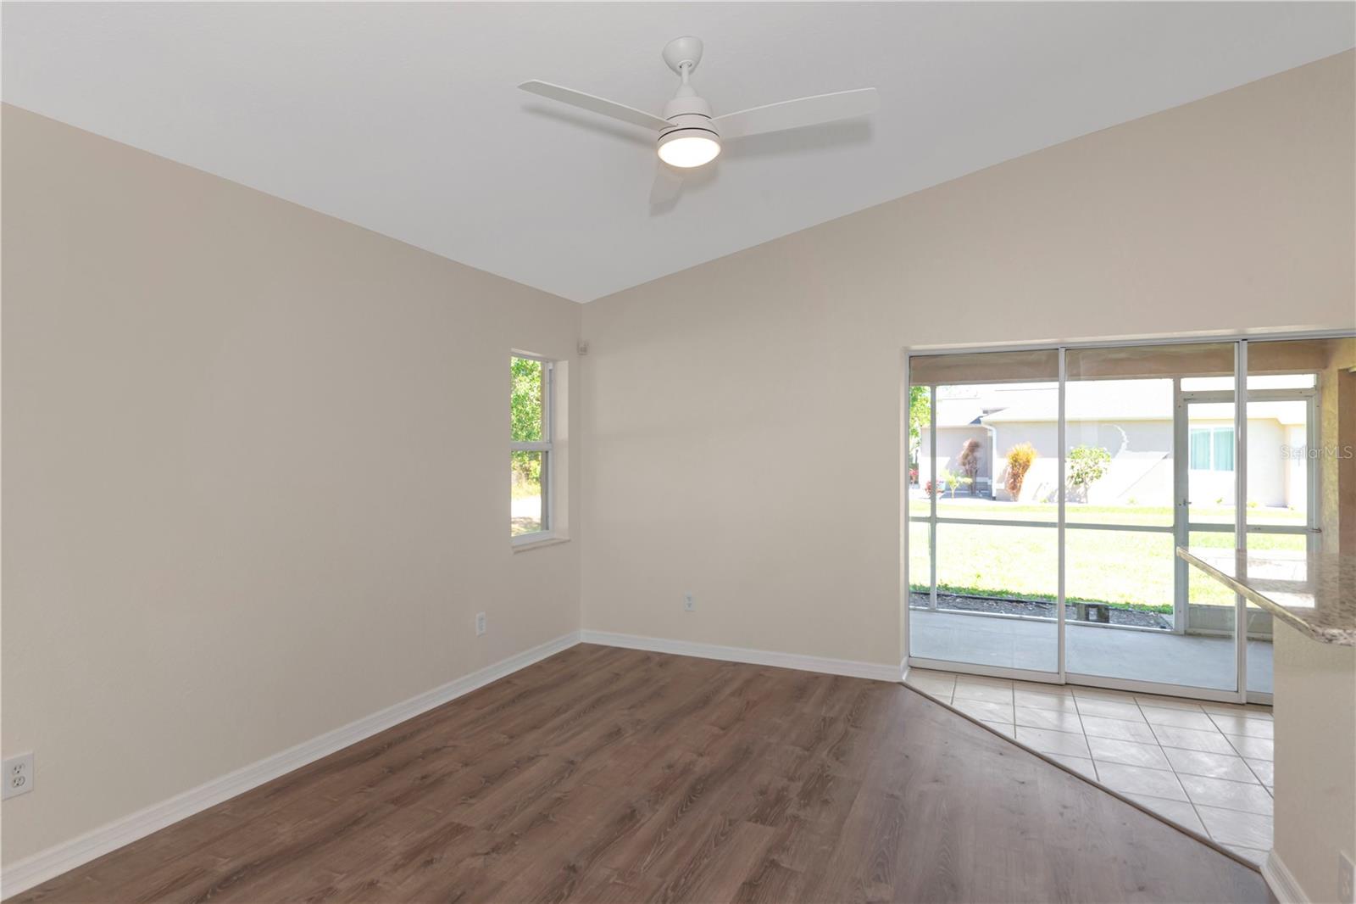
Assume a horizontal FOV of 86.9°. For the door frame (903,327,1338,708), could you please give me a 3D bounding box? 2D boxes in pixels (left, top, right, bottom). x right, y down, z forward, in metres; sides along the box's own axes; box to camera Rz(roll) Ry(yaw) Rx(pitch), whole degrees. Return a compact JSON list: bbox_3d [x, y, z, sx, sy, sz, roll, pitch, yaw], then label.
[{"bbox_3d":[2.575,0.364,4.119,2.420,2.029,0.120,0,0,24],"label":"door frame"}]

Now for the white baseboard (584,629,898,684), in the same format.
[{"bbox_3d":[0.318,1.353,4.806,2.259,0.092,0.015,0,0,24],"label":"white baseboard"}]

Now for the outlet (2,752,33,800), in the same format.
[{"bbox_3d":[-2.068,1.016,2.241,0.009,0.119,0.076,0,0,24],"label":"outlet"}]

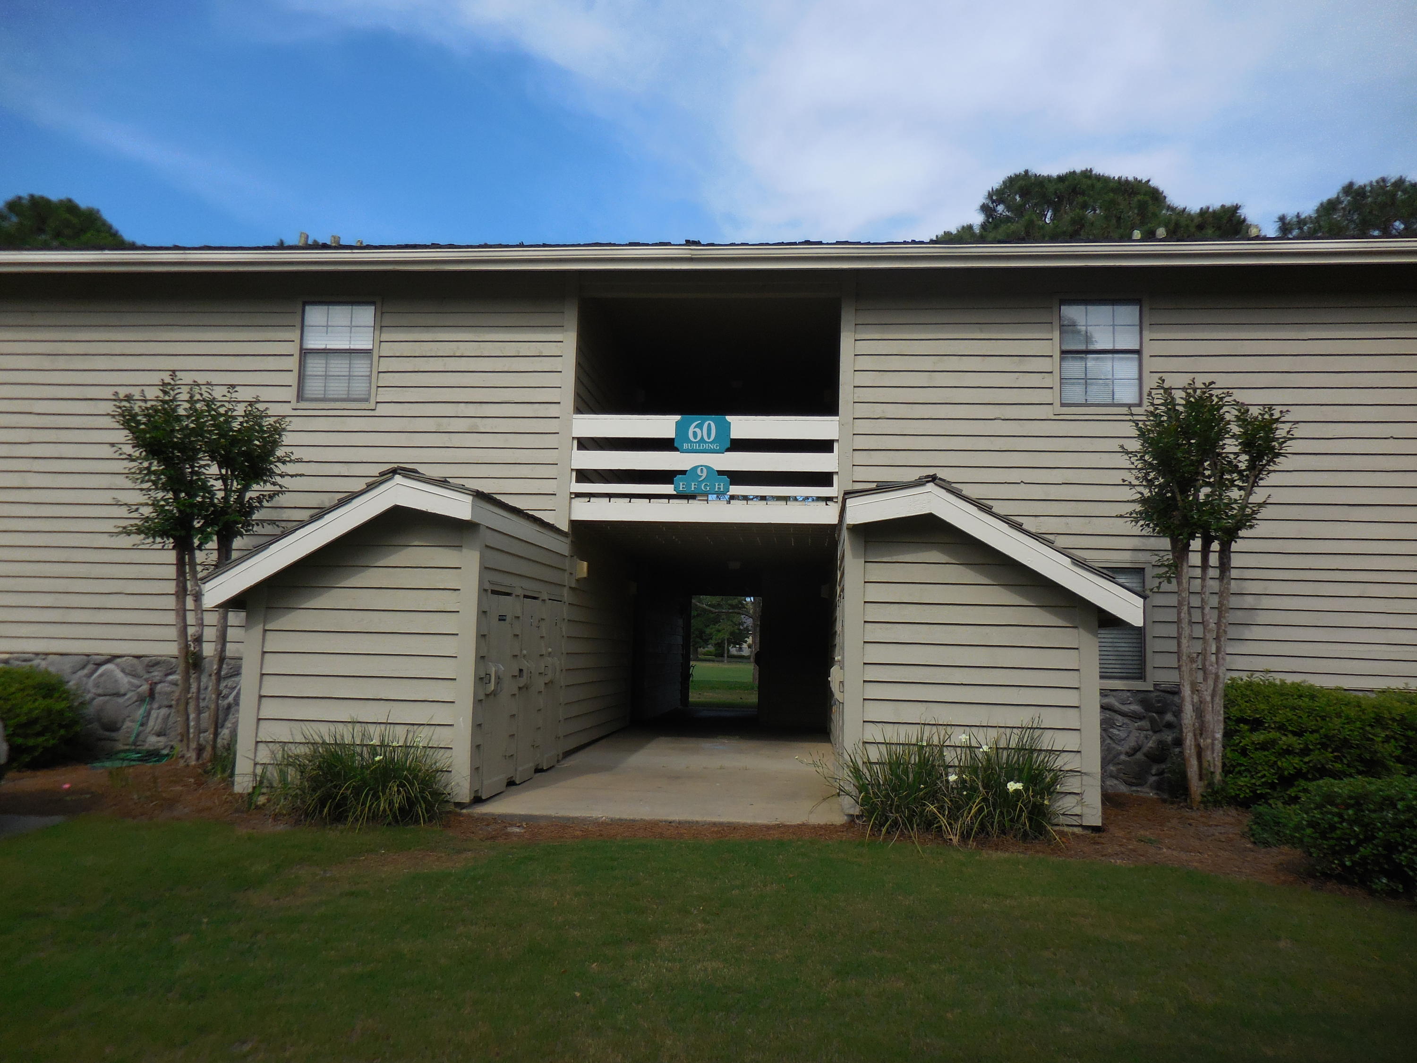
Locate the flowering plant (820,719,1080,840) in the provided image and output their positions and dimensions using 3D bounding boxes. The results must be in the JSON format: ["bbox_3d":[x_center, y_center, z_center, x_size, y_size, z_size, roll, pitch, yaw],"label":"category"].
[{"bbox_3d":[1.757,1.789,7.471,1.750,0.832,0.724,1,-6,5],"label":"flowering plant"}]

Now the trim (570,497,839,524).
[{"bbox_3d":[-0.062,-0.225,11.277,2.984,0.244,0.060,1,-6,5],"label":"trim"}]

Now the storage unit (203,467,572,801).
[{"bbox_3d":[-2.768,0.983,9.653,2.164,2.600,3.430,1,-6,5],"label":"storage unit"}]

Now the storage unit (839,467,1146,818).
[{"bbox_3d":[2.227,1.070,9.198,2.172,2.593,3.430,1,-6,5],"label":"storage unit"}]

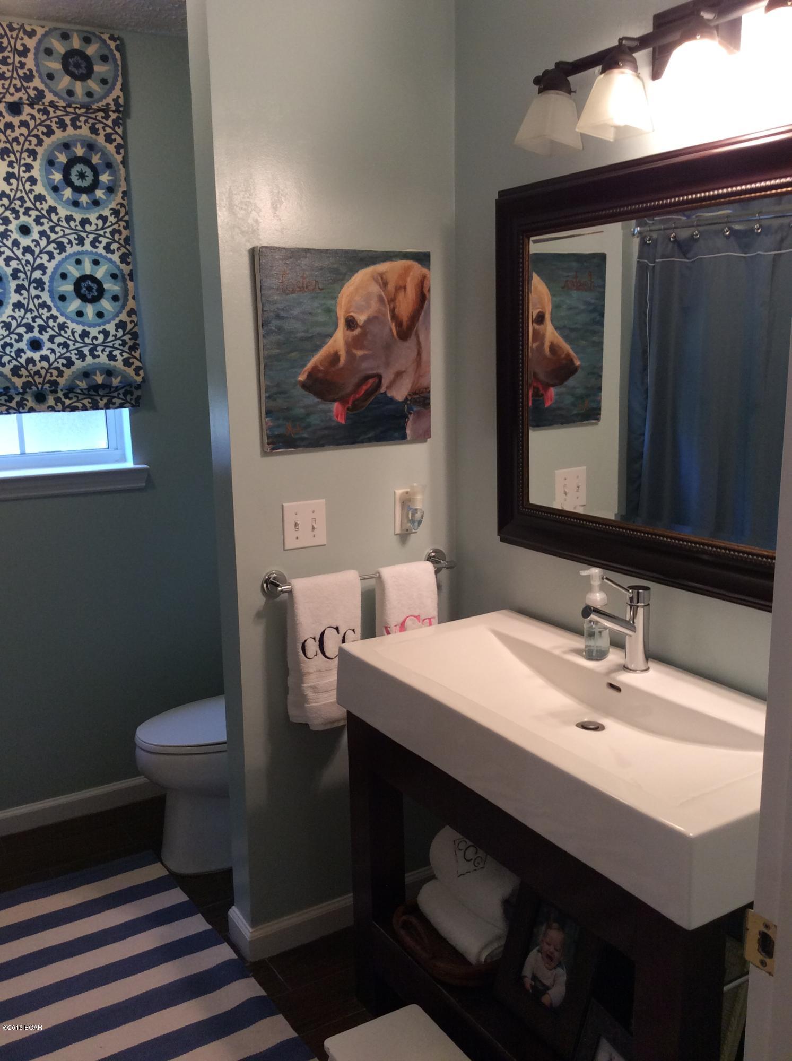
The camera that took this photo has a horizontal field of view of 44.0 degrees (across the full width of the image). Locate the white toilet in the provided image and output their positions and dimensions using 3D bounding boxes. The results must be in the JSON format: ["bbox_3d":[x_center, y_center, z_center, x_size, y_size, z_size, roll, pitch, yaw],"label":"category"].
[{"bbox_3d":[-0.448,0.607,3.060,0.735,0.755,0.430,-7,13,-30],"label":"white toilet"}]

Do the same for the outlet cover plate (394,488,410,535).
[{"bbox_3d":[0.029,-0.047,2.539,0.070,0.114,0.010,-7,13,-30],"label":"outlet cover plate"}]

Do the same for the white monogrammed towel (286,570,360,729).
[{"bbox_3d":[-0.167,0.286,2.388,0.177,0.372,0.095,-7,13,-30],"label":"white monogrammed towel"}]

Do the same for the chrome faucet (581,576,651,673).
[{"bbox_3d":[0.440,0.187,1.945,0.179,0.205,0.056,-7,13,-30],"label":"chrome faucet"}]

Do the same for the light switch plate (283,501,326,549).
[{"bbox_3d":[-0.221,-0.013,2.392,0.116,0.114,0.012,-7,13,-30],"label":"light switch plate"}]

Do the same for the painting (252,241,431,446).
[{"bbox_3d":[-0.115,-0.441,2.370,0.458,0.458,0.029,-7,13,-30],"label":"painting"}]

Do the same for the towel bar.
[{"bbox_3d":[-0.075,0.111,2.466,0.533,0.068,0.076,-7,13,-30],"label":"towel bar"}]

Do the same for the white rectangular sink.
[{"bbox_3d":[0.344,0.374,1.884,0.488,0.140,1.025,-7,13,-30],"label":"white rectangular sink"}]

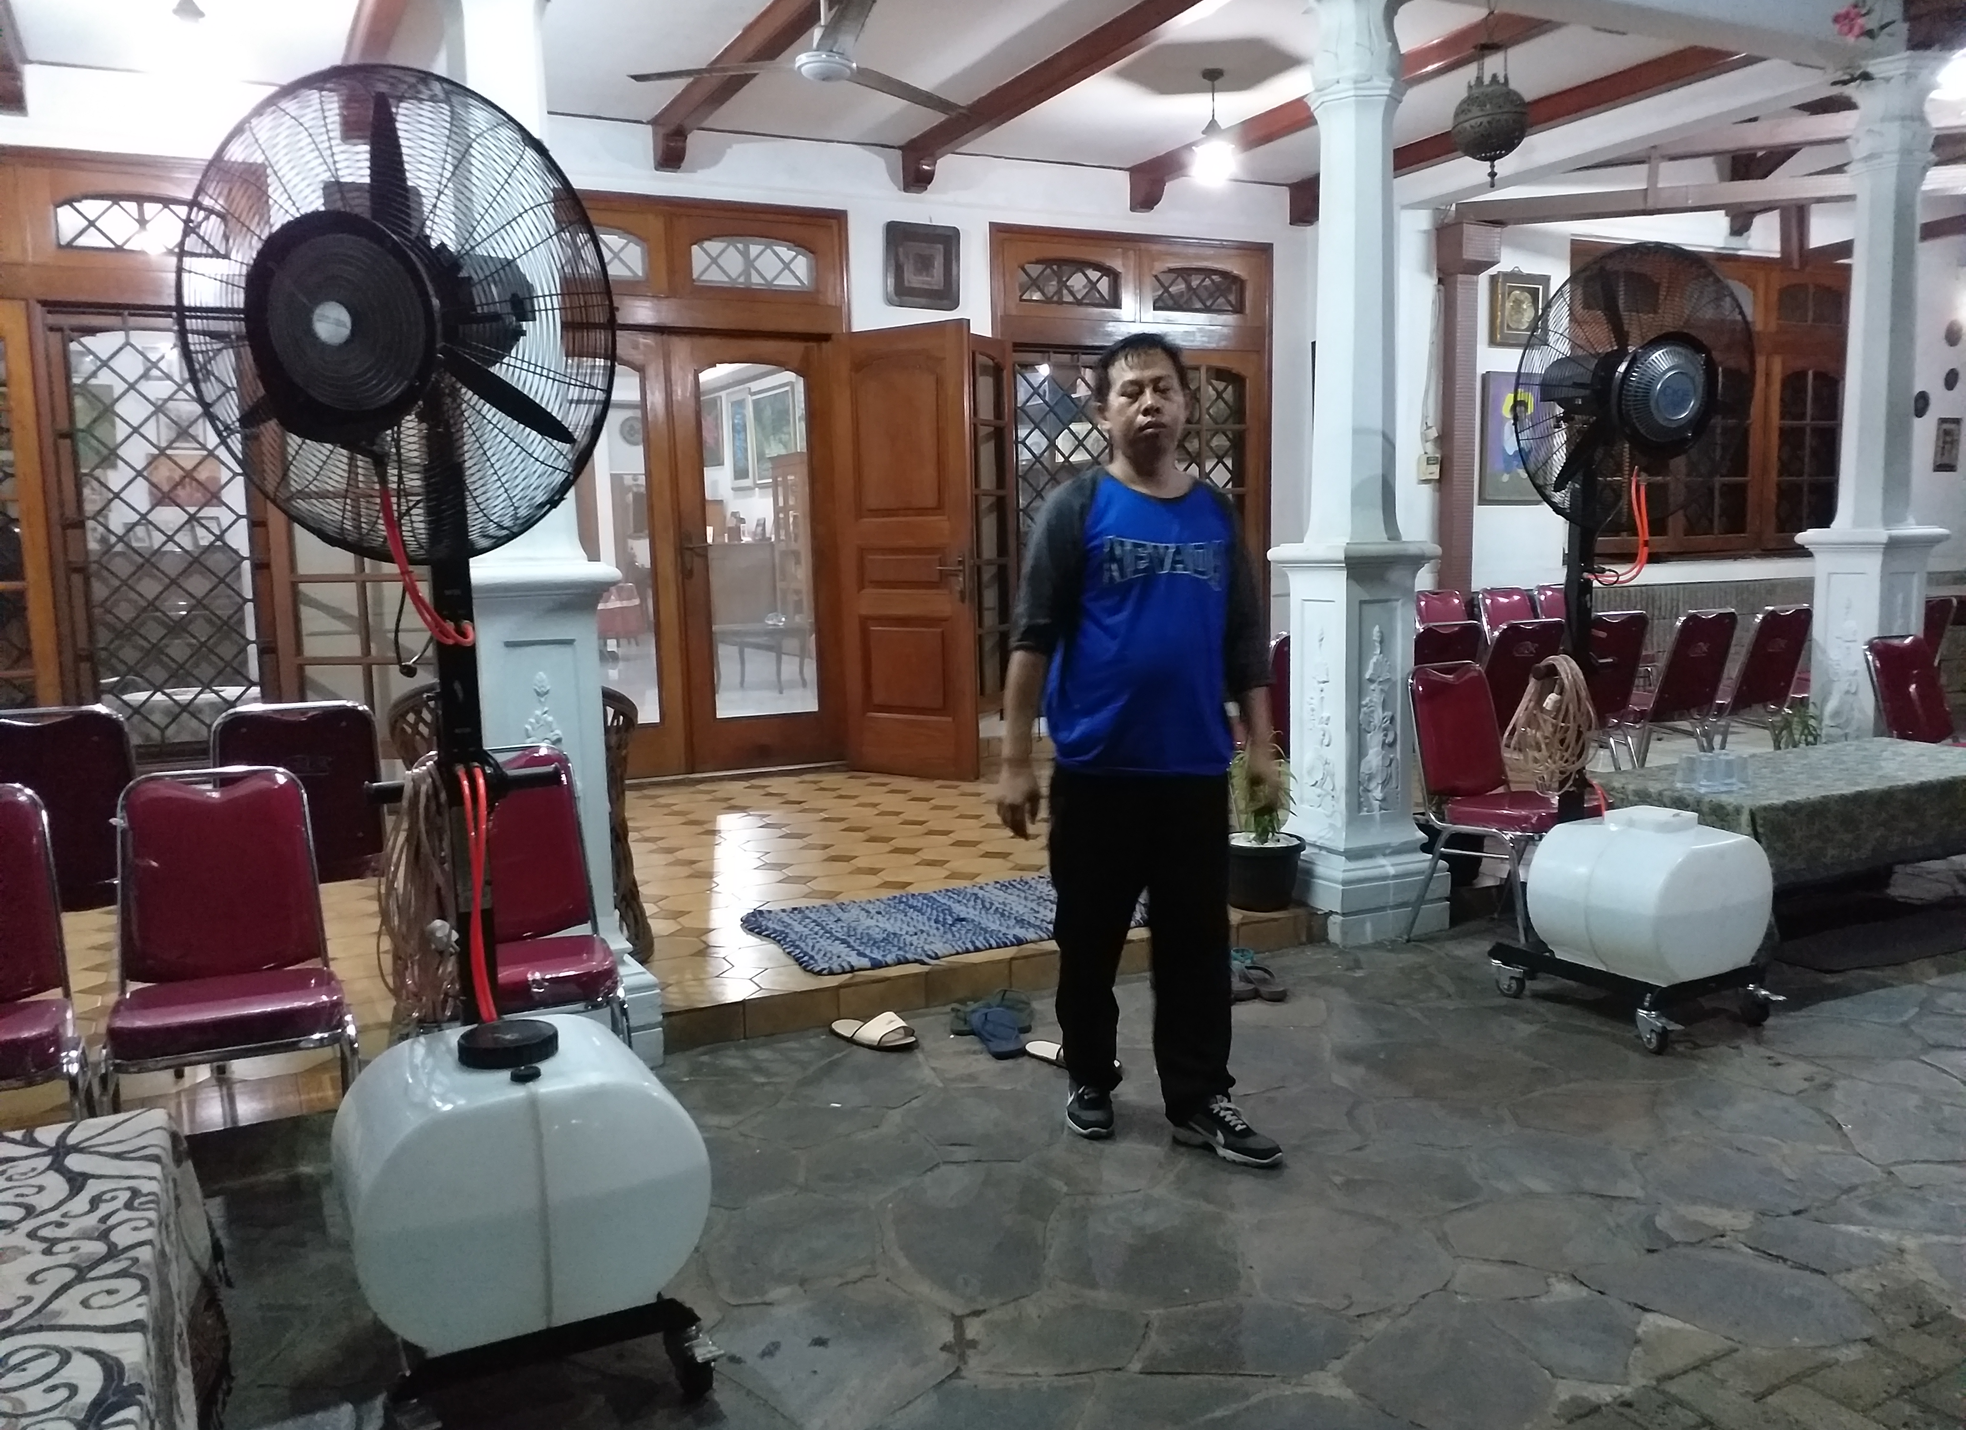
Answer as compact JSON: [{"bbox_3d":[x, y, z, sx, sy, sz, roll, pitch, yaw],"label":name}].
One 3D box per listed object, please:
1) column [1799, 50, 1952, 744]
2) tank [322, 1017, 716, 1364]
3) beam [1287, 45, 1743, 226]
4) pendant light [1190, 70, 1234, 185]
[{"bbox_3d":[3.478,-0.980,5.803,0.440,2.970,0.440,-5,8,-26],"label":"column"},{"bbox_3d":[-0.717,0.689,2.300,0.499,0.385,0.363,-5,8,-25],"label":"tank"},{"bbox_3d":[2.638,-2.946,7.596,0.152,0.238,3.142,-5,8,-27],"label":"beam"},{"bbox_3d":[0.987,-2.519,6.345,0.190,0.475,0.190,-5,8,-26],"label":"pendant light"}]

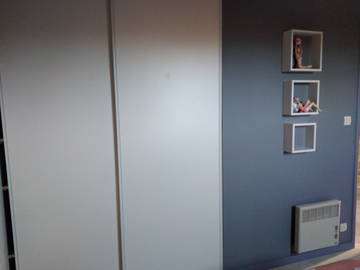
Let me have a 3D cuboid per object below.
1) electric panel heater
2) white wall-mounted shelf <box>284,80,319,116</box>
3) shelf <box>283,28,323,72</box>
[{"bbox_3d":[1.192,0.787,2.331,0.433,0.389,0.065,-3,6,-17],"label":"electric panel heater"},{"bbox_3d":[0.964,-0.298,2.156,0.267,0.267,0.101,-3,6,-17],"label":"white wall-mounted shelf"},{"bbox_3d":[0.960,-0.648,2.122,0.297,0.298,0.098,-3,6,-17],"label":"shelf"}]

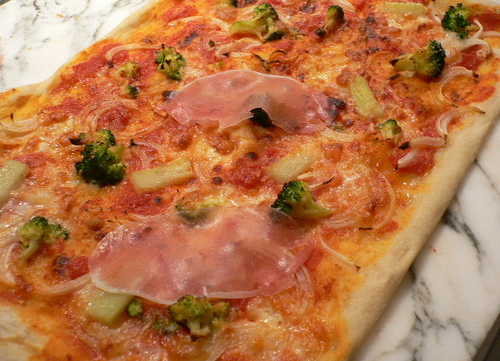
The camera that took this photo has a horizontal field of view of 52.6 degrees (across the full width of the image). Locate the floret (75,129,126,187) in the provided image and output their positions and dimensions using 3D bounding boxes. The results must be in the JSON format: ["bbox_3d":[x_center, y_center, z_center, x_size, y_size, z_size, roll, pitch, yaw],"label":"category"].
[{"bbox_3d":[-0.115,-0.017,0.391,0.040,0.028,0.045,-8,50,-7],"label":"floret"}]

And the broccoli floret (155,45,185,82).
[{"bbox_3d":[-0.073,-0.108,0.465,0.028,0.018,0.035,13,52,10],"label":"broccoli floret"}]

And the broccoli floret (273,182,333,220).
[{"bbox_3d":[0.037,0.014,0.368,0.046,0.022,0.027,19,53,15],"label":"broccoli floret"}]

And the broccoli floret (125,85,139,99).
[{"bbox_3d":[-0.104,-0.077,0.445,0.012,0.008,0.012,12,52,9],"label":"broccoli floret"}]

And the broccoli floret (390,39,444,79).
[{"bbox_3d":[0.157,-0.114,0.471,0.053,0.028,0.034,-8,50,-7],"label":"broccoli floret"}]

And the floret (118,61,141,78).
[{"bbox_3d":[-0.113,-0.104,0.474,0.021,0.011,0.016,-14,52,-12],"label":"floret"}]

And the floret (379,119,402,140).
[{"bbox_3d":[0.115,-0.042,0.414,0.019,0.012,0.015,0,51,0],"label":"floret"}]

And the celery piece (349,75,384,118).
[{"bbox_3d":[0.103,-0.076,0.452,0.016,0.009,0.045,-8,50,-6],"label":"celery piece"}]

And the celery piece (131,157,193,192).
[{"bbox_3d":[-0.067,-0.005,0.386,0.045,0.008,0.015,-21,54,-16],"label":"celery piece"}]

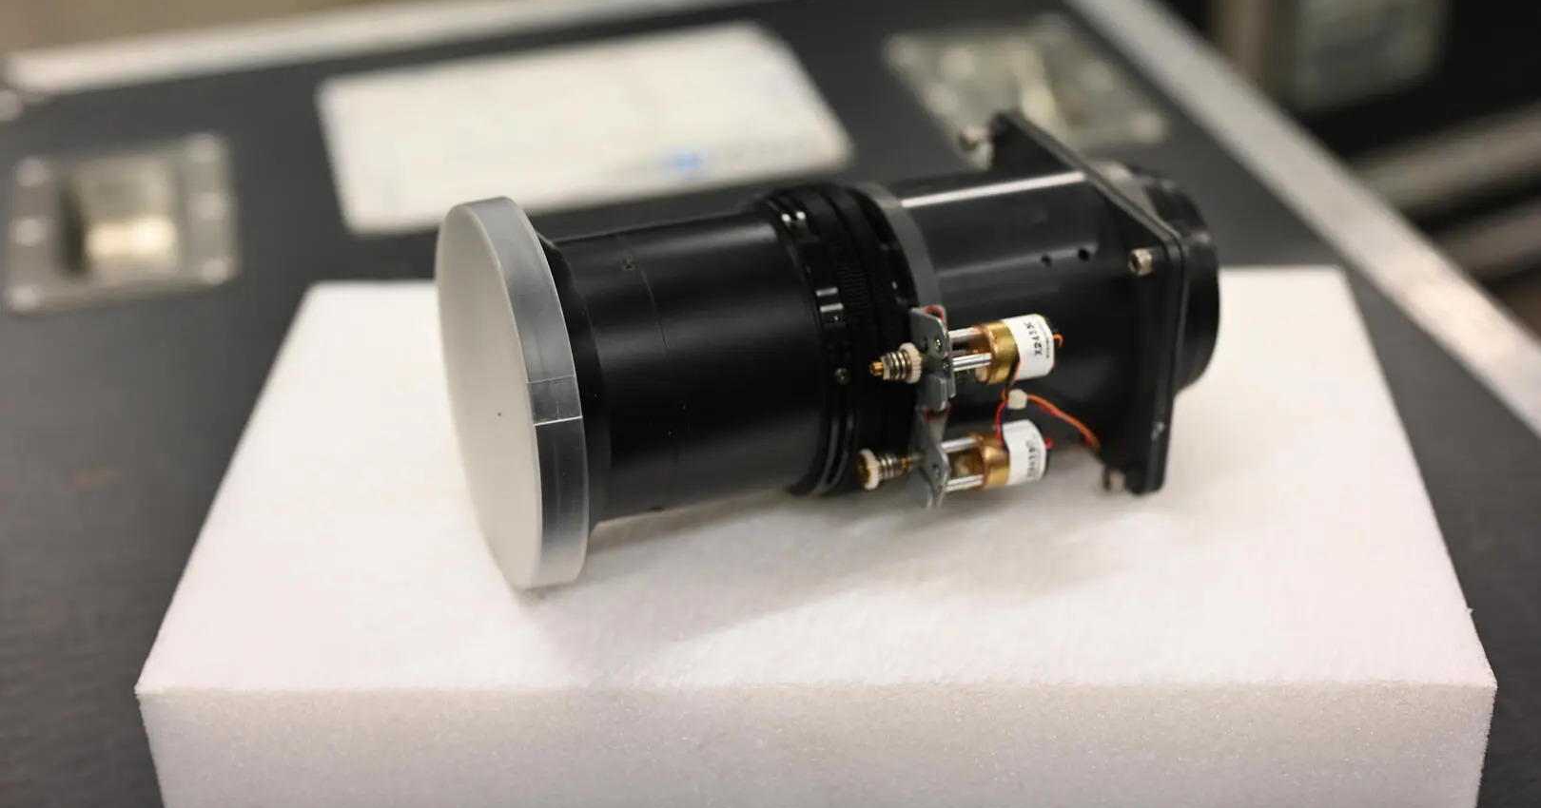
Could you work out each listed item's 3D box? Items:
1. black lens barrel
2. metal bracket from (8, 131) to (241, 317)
[{"bbox_3d":[0.036,-0.029,0.834,0.268,0.128,0.143,-11,33,-20],"label":"black lens barrel"},{"bbox_3d":[-0.372,-0.100,1.234,0.124,0.020,0.188,-10,33,-11],"label":"metal bracket"}]

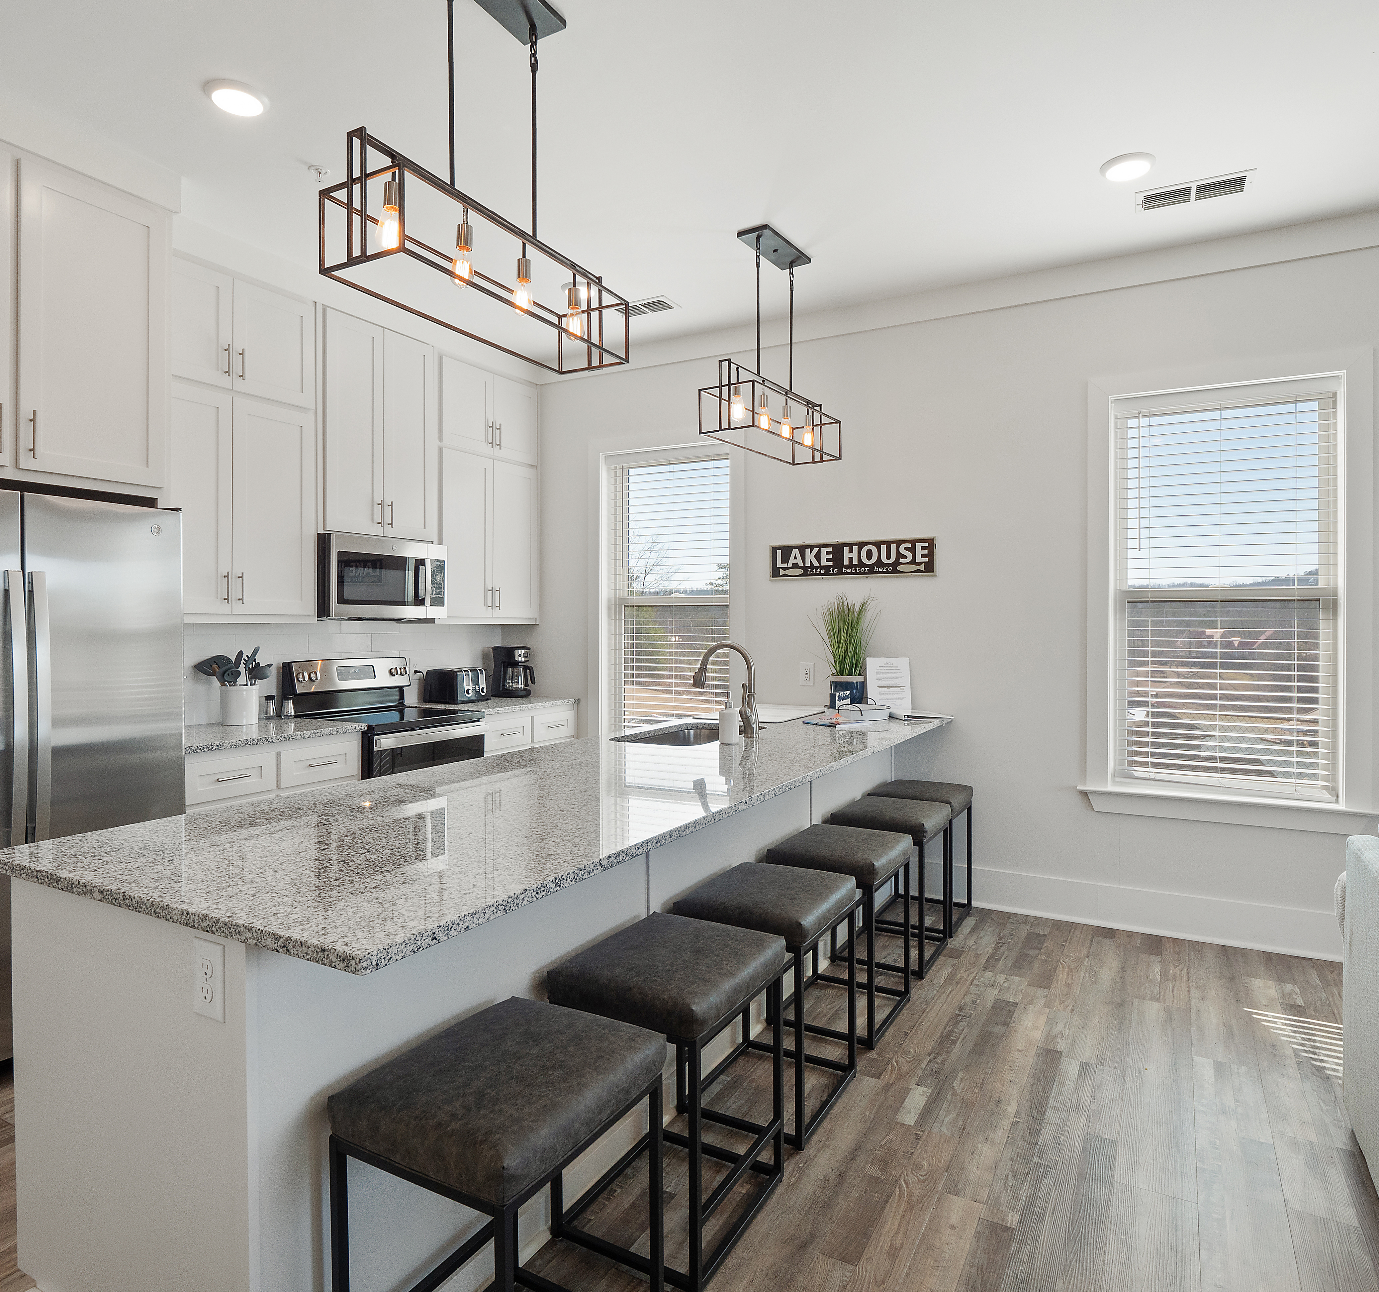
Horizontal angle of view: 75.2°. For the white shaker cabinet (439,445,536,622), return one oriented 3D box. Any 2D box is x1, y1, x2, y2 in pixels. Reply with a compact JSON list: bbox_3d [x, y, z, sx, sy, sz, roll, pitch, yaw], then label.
[{"bbox_3d":[-1.298,-0.620,5.301,0.320,0.975,0.850,1,1,28],"label":"white shaker cabinet"}]

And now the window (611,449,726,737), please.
[{"bbox_3d":[-0.134,-0.249,5.161,0.824,1.658,0.055,1,1,28],"label":"window"}]

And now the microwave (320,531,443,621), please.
[{"bbox_3d":[-1.630,-0.325,4.486,0.402,0.392,0.754,1,1,28],"label":"microwave"}]

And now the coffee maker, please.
[{"bbox_3d":[-1.095,0.165,5.481,0.211,0.311,0.181,1,1,36],"label":"coffee maker"}]

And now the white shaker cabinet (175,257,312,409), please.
[{"bbox_3d":[-2.074,-1.328,3.843,0.320,0.505,0.850,1,1,28],"label":"white shaker cabinet"}]

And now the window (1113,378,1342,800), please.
[{"bbox_3d":[2.305,-0.235,3.888,0.855,1.775,0.100,1,1,28],"label":"window"}]

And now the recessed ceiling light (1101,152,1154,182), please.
[{"bbox_3d":[1.570,-1.712,3.212,0.188,0.026,0.188,1,1,28],"label":"recessed ceiling light"}]

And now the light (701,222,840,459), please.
[{"bbox_3d":[0.389,-1.310,3.927,0.235,0.880,1.000,1,1,28],"label":"light"}]

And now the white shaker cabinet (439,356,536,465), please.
[{"bbox_3d":[-1.294,-1.360,5.285,0.320,0.505,0.850,1,1,28],"label":"white shaker cabinet"}]

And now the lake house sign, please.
[{"bbox_3d":[0.817,-0.439,4.594,0.879,0.186,0.018,1,1,28],"label":"lake house sign"}]

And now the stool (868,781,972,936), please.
[{"bbox_3d":[1.096,0.964,4.161,0.367,0.618,0.432,1,1,28],"label":"stool"}]

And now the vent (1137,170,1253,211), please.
[{"bbox_3d":[1.922,-1.723,3.417,0.397,0.016,0.191,1,1,28],"label":"vent"}]

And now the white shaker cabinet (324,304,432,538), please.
[{"bbox_3d":[-1.687,-1.071,4.567,0.320,1.055,0.745,1,1,28],"label":"white shaker cabinet"}]

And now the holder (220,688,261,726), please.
[{"bbox_3d":[-2.022,0.271,4.018,0.156,0.161,0.156,1,1,28],"label":"holder"}]

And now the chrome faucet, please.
[{"bbox_3d":[0.151,0.175,3.741,0.295,0.395,0.100,1,1,28],"label":"chrome faucet"}]

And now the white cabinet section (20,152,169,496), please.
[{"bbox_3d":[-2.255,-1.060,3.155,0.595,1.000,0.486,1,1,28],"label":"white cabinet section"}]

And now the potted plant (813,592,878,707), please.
[{"bbox_3d":[0.785,0.039,4.494,0.300,0.602,0.290,1,1,28],"label":"potted plant"}]

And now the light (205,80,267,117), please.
[{"bbox_3d":[-1.414,-1.702,2.789,0.188,0.026,0.188,0,1,0],"label":"light"}]

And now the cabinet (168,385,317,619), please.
[{"bbox_3d":[-2.078,-0.594,3.858,0.320,0.965,0.850,1,1,28],"label":"cabinet"}]

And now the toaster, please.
[{"bbox_3d":[-1.356,0.230,5.194,0.266,0.191,0.261,1,1,28],"label":"toaster"}]

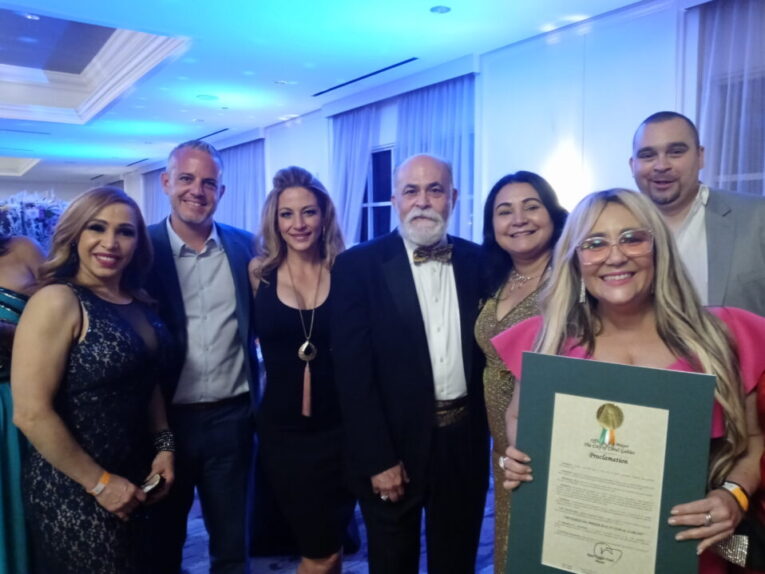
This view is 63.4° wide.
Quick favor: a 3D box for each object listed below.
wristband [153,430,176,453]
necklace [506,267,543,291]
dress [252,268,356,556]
[{"bbox_3d":[-0.538,0.380,1.530,0.058,0.050,0.060,-5,-12,-11],"label":"wristband"},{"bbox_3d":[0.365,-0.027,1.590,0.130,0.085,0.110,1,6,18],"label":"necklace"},{"bbox_3d":[-0.225,0.374,1.860,0.335,0.880,0.260,-1,5,-5],"label":"dress"}]

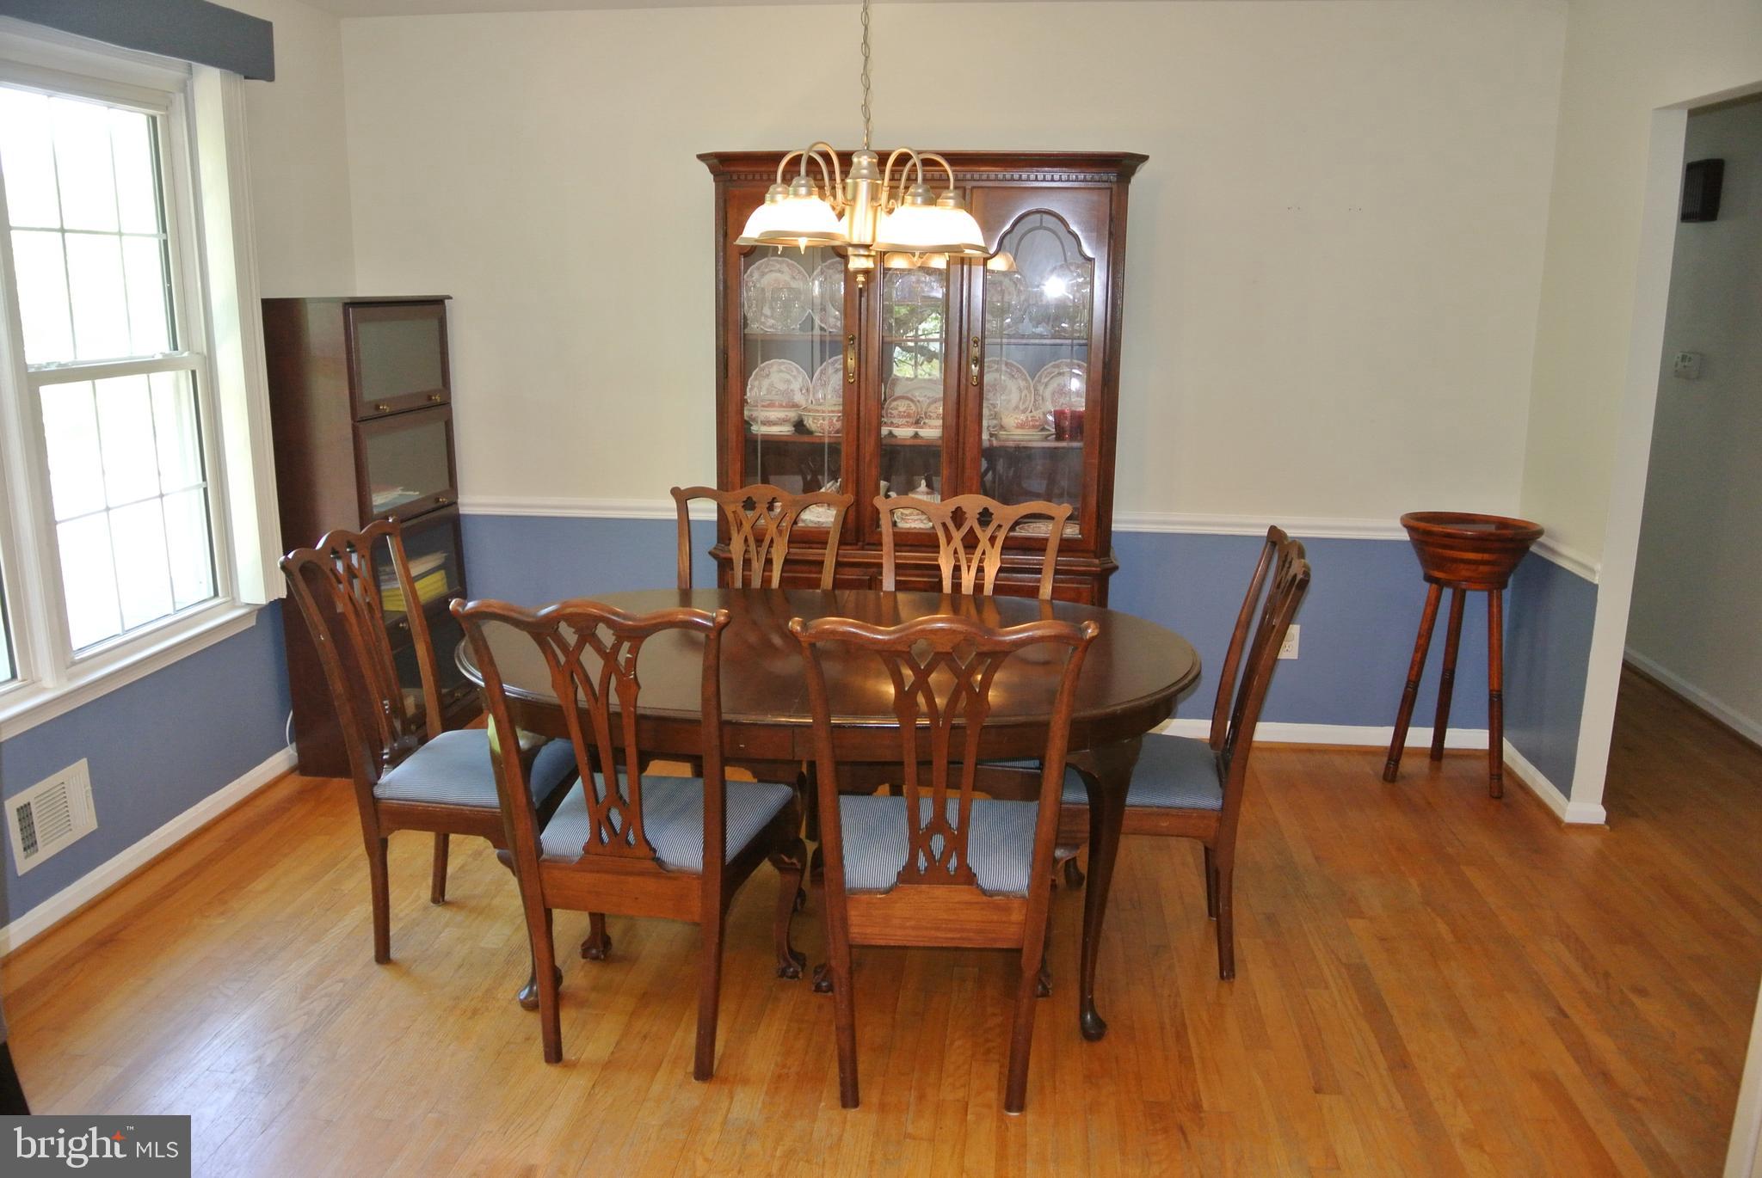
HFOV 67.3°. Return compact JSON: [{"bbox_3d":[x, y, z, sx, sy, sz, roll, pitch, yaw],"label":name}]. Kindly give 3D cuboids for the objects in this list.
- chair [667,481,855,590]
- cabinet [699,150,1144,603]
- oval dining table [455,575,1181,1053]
[{"bbox_3d":[-0.364,0.259,3.545,0.530,0.995,0.550,3,13,9],"label":"chair"},{"bbox_3d":[0.126,-0.387,4.271,1.340,1.930,0.420,2,13,6],"label":"cabinet"},{"bbox_3d":[-0.124,0.489,3.086,1.650,0.758,1.060,1,13,3],"label":"oval dining table"}]

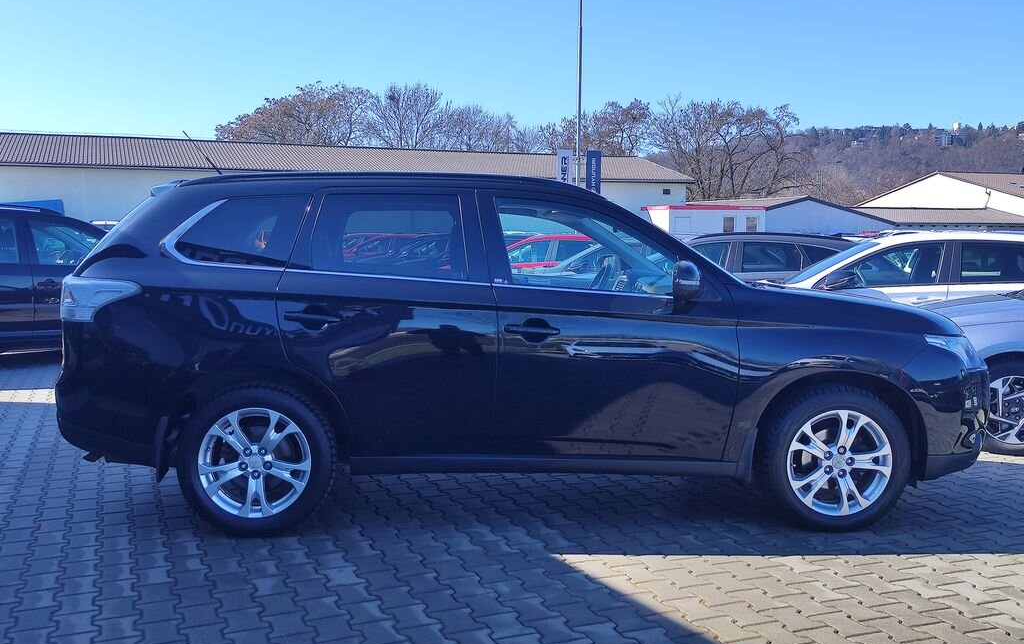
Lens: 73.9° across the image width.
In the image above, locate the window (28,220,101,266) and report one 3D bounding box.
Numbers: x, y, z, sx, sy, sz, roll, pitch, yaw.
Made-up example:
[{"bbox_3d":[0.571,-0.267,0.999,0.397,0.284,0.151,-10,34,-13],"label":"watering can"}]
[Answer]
[{"bbox_3d":[-3.950,-0.706,6.200,0.860,0.420,0.060,-1,-5,-14],"label":"window"}]

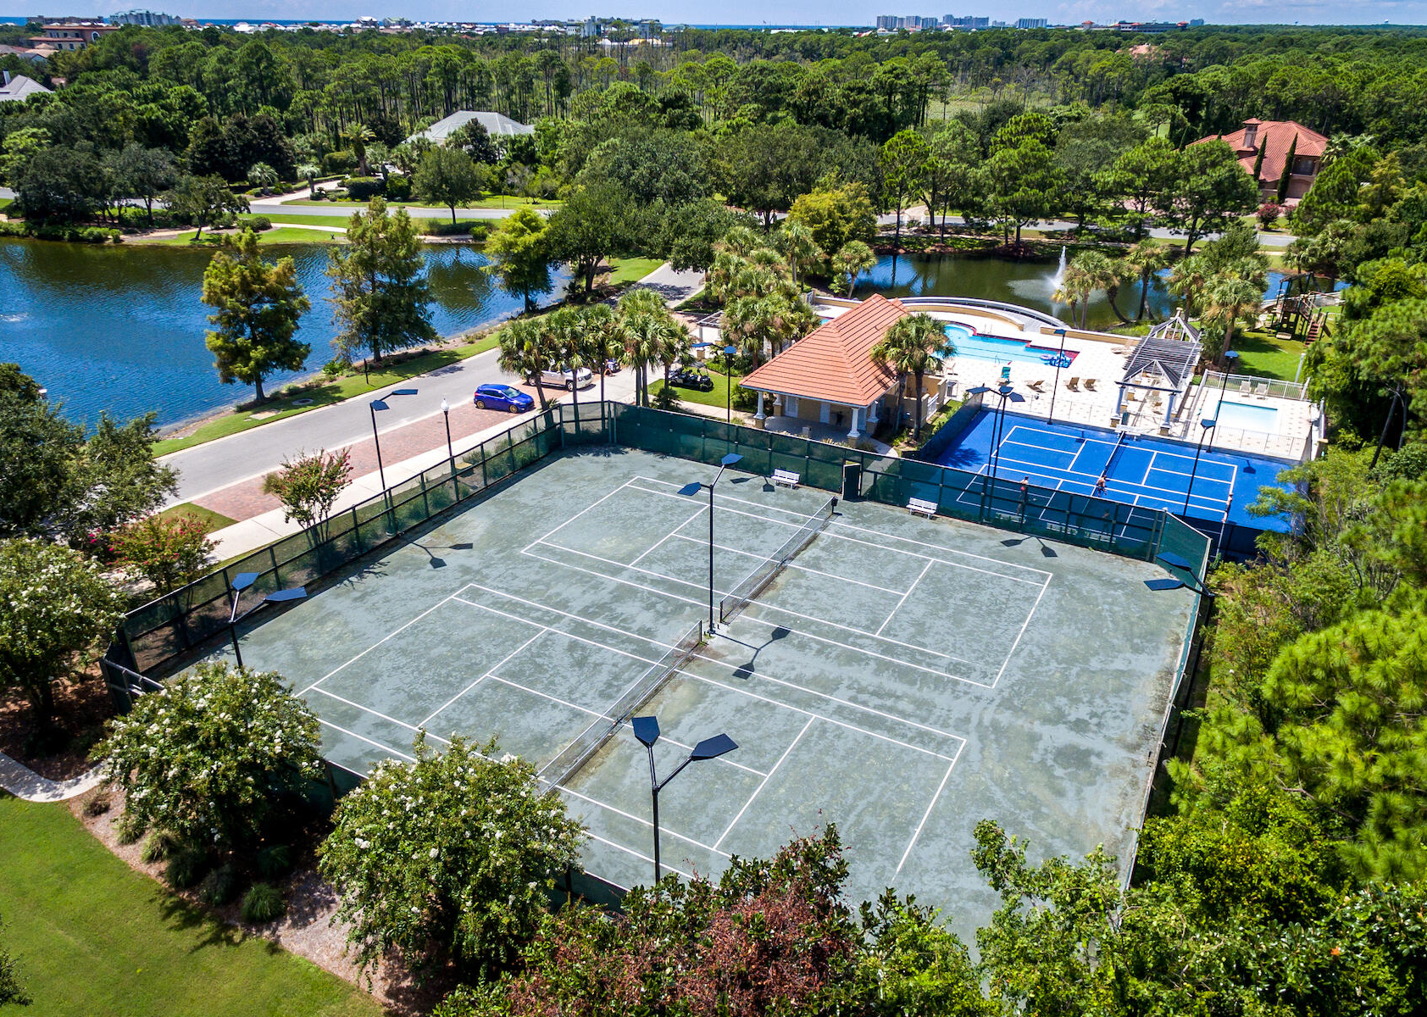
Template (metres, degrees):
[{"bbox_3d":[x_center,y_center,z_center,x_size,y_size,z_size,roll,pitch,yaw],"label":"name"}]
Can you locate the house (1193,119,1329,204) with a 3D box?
[{"bbox_3d":[93.680,-60.690,145.020,19.000,11.000,15.000,8,31,13],"label":"house"}]

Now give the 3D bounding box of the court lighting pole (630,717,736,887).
[{"bbox_3d":[-1.146,9.650,23.480,3.211,7.878,2.312,17,31,29],"label":"court lighting pole"}]

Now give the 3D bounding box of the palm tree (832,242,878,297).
[{"bbox_3d":[13.409,-22.467,81.092,4.068,6.208,4.091,1,27,0],"label":"palm tree"}]

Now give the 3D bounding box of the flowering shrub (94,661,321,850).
[{"bbox_3d":[-16.293,8.199,27.750,6.350,5.536,6.324,17,31,28],"label":"flowering shrub"}]

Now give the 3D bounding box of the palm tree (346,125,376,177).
[{"bbox_3d":[-61.048,-61.252,145.657,5.000,8.800,5.000,-9,28,-19],"label":"palm tree"}]

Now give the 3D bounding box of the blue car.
[{"bbox_3d":[-14.969,-7.898,60.260,4.300,1.460,1.800,6,27,12],"label":"blue car"}]

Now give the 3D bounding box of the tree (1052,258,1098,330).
[{"bbox_3d":[33.024,-19.101,75.324,3.800,6.800,3.800,11,28,21],"label":"tree"}]

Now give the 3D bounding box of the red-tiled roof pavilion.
[{"bbox_3d":[10.038,-10.915,60.140,8.556,6.898,17.547,16,31,27],"label":"red-tiled roof pavilion"}]

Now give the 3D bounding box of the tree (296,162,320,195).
[{"bbox_3d":[-60.544,-49.340,127.253,3.459,4.903,3.437,17,31,29],"label":"tree"}]

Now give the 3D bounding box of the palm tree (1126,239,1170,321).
[{"bbox_3d":[40.647,-21.049,78.356,3.800,7.200,3.800,13,29,24],"label":"palm tree"}]

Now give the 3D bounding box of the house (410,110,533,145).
[{"bbox_3d":[-47.540,-74.080,167.500,22.000,8.500,15.000,3,30,4],"label":"house"}]

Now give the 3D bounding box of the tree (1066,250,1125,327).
[{"bbox_3d":[33.096,-18.795,74.103,4.644,7.376,4.795,16,31,27],"label":"tree"}]

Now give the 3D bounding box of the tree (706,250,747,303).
[{"bbox_3d":[1.390,-22.040,81.310,3.900,5.260,3.900,1,30,0],"label":"tree"}]

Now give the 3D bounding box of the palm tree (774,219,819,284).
[{"bbox_3d":[8.540,-26.140,87.230,4.400,6.630,4.400,3,30,4],"label":"palm tree"}]

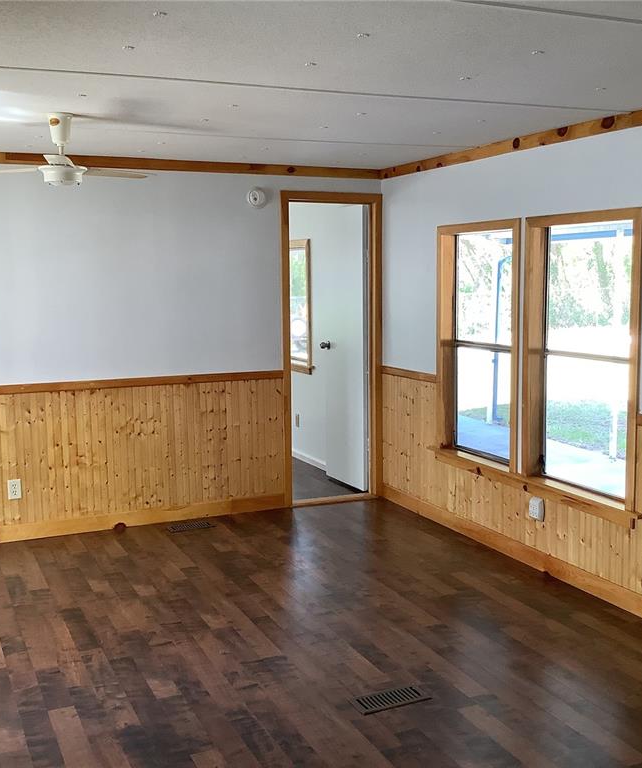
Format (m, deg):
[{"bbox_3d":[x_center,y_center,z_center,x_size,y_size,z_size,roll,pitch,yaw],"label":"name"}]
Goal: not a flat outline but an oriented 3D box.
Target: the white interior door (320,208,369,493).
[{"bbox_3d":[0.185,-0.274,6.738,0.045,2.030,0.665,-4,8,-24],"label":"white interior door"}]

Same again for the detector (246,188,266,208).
[{"bbox_3d":[-0.414,-1.189,5.873,0.128,0.128,0.045,-4,8,-24],"label":"detector"}]

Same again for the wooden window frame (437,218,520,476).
[{"bbox_3d":[0.929,-0.231,5.302,0.100,1.380,0.830,-4,8,-24],"label":"wooden window frame"}]

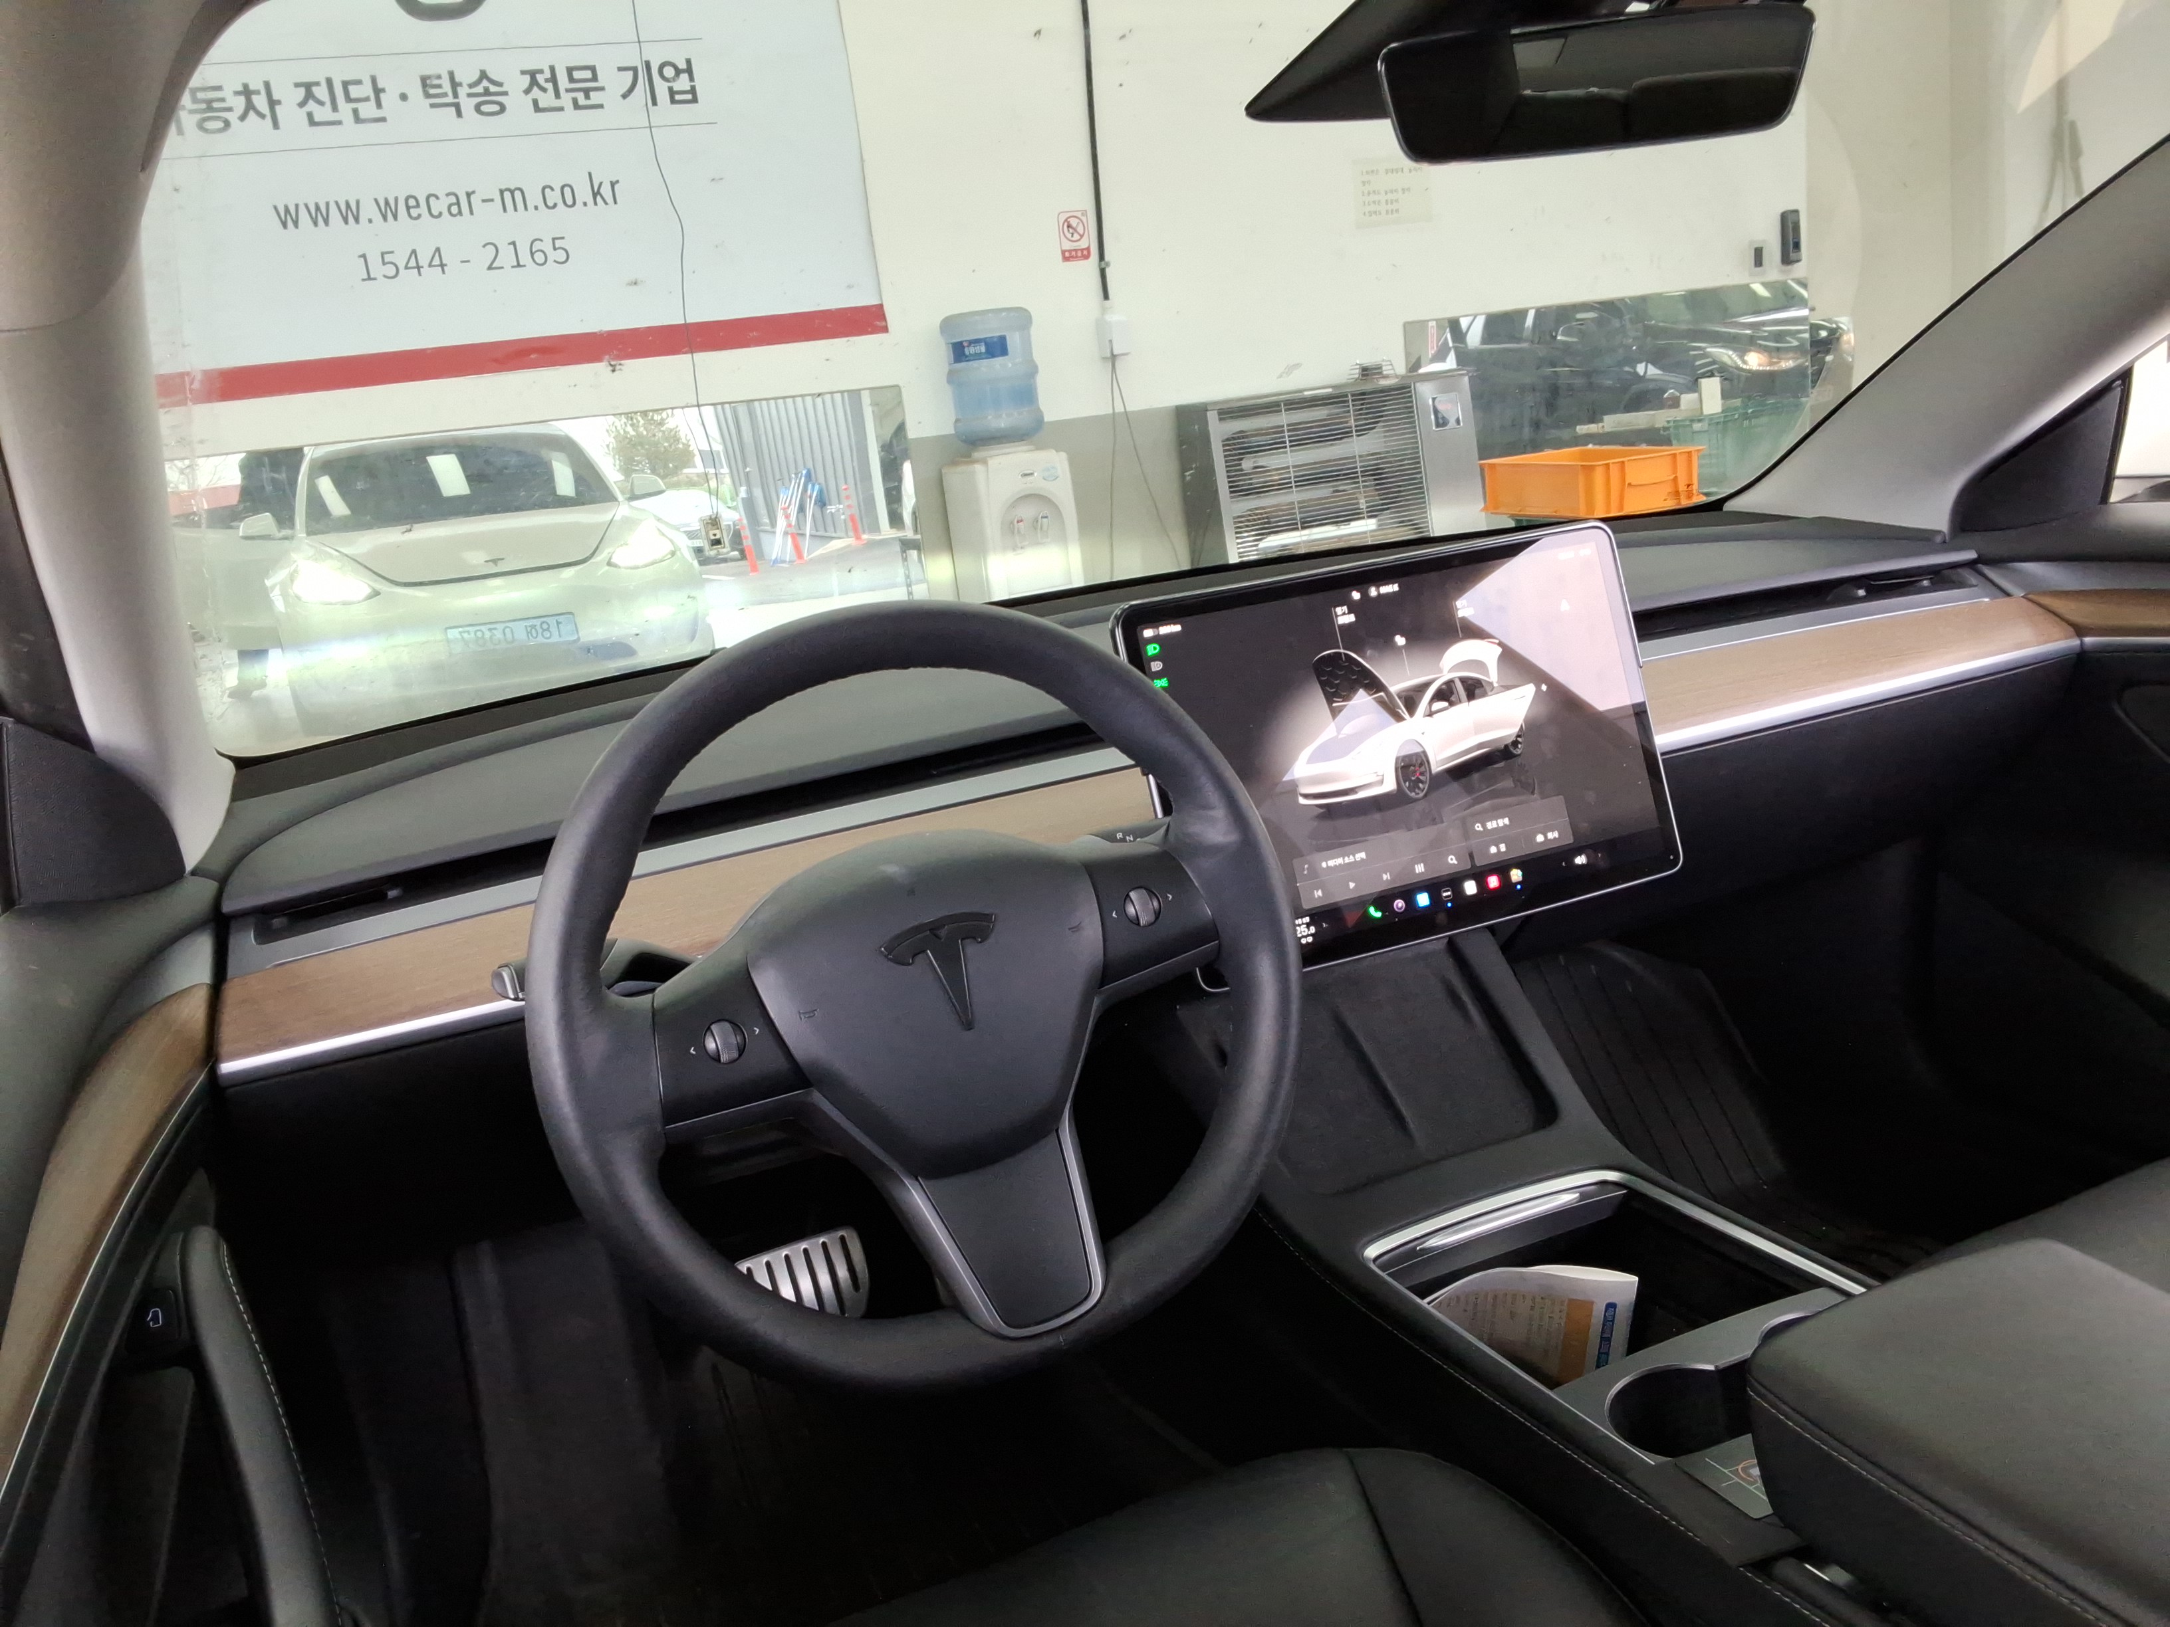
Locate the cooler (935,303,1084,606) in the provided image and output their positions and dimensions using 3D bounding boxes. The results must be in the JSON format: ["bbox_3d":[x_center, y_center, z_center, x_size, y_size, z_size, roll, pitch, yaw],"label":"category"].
[{"bbox_3d":[-0.205,-0.775,5.220,0.288,1.389,0.330,-11,14,-17],"label":"cooler"}]

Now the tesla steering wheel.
[{"bbox_3d":[-0.073,0.087,0.818,0.362,0.355,0.090,-17,-2,-22],"label":"tesla steering wheel"}]

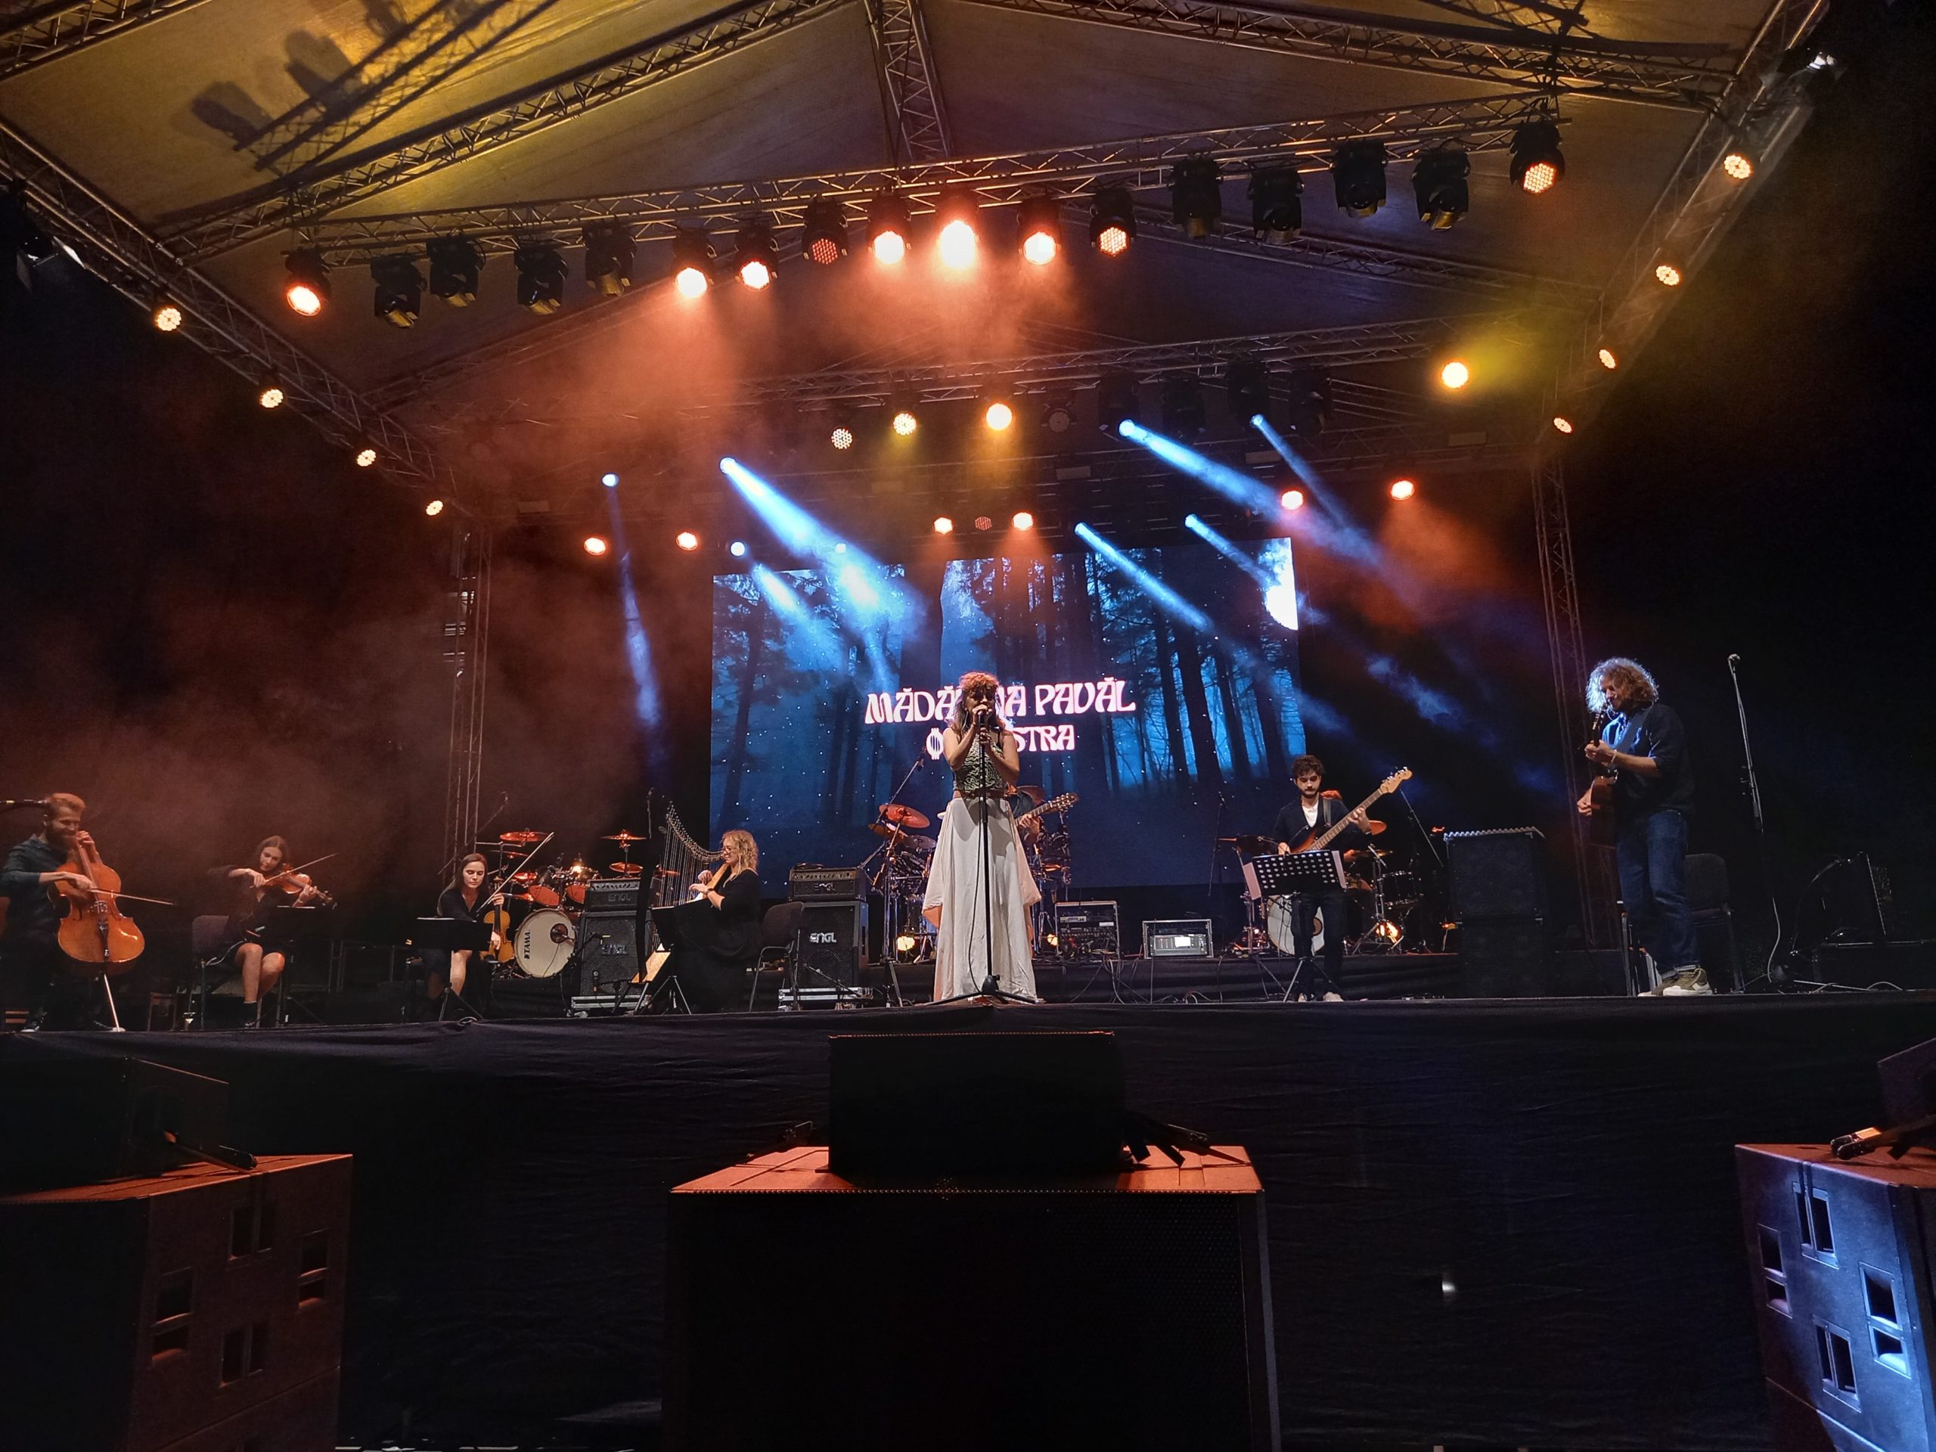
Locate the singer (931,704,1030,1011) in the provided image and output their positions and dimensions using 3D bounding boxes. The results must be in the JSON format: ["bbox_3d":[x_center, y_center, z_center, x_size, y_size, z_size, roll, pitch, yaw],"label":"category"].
[{"bbox_3d":[0.081,0.576,7.140,0.560,1.680,0.480,-2,-12,4],"label":"singer"}]

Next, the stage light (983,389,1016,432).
[{"bbox_3d":[0.308,-3.100,13.652,0.320,0.400,0.300,-2,-1,5],"label":"stage light"}]

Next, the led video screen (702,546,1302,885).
[{"bbox_3d":[0.351,-0.074,16.052,6.856,3.892,0.180,-3,-12,8],"label":"led video screen"}]

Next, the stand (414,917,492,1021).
[{"bbox_3d":[-3.537,1.664,9.603,0.510,0.698,0.400,0,-12,-6],"label":"stand"}]

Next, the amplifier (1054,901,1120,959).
[{"bbox_3d":[1.030,1.771,12.100,0.540,0.490,0.420,-3,-12,7],"label":"amplifier"}]

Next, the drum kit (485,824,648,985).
[{"bbox_3d":[-3.484,1.597,12.326,1.500,1.300,1.200,-4,-12,14],"label":"drum kit"}]

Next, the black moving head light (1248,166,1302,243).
[{"bbox_3d":[2.292,-3.880,10.462,0.370,0.530,0.310,-3,-11,8],"label":"black moving head light"}]

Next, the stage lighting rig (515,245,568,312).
[{"bbox_3d":[-3.448,-3.590,11.281,0.370,0.530,0.310,-3,-11,8],"label":"stage lighting rig"}]

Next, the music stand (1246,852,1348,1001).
[{"bbox_3d":[2.081,1.286,8.850,0.550,0.950,0.450,-7,-14,25],"label":"music stand"}]

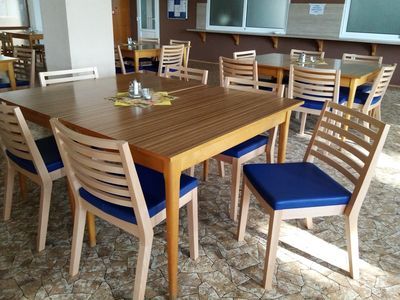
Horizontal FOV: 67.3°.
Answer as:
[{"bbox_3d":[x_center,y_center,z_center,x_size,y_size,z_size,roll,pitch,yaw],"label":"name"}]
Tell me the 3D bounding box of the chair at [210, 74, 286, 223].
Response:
[{"bbox_3d":[0.246,-0.036,2.137,0.465,0.840,0.505,18,29,35],"label":"chair"}]

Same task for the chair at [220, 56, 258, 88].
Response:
[{"bbox_3d":[0.533,-0.660,3.587,0.465,0.840,0.530,20,29,37],"label":"chair"}]

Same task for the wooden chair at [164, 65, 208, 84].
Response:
[{"bbox_3d":[-0.243,-0.283,2.705,0.465,0.840,0.505,16,28,33],"label":"wooden chair"}]

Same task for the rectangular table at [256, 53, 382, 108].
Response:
[{"bbox_3d":[1.276,-0.689,3.762,1.550,0.770,1.170,20,30,38],"label":"rectangular table"}]

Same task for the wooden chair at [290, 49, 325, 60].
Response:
[{"bbox_3d":[1.451,-0.984,4.382,0.465,0.840,0.505,16,28,32],"label":"wooden chair"}]

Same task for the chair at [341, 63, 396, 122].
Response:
[{"bbox_3d":[1.720,-0.493,3.238,0.505,0.840,0.465,21,30,39],"label":"chair"}]

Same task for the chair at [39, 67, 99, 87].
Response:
[{"bbox_3d":[-0.971,-0.224,2.552,0.465,0.840,0.505,-18,29,-36],"label":"chair"}]

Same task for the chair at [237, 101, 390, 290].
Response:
[{"bbox_3d":[0.542,0.212,1.566,0.530,0.840,0.465,-3,23,-10],"label":"chair"}]

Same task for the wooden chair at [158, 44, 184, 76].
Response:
[{"bbox_3d":[-0.574,-1.397,5.275,0.465,0.840,0.530,-21,31,-41],"label":"wooden chair"}]

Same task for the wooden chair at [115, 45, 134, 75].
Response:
[{"bbox_3d":[-1.385,-1.382,5.221,0.465,0.840,0.530,19,29,36],"label":"wooden chair"}]

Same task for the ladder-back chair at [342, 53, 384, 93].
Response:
[{"bbox_3d":[1.880,-0.744,3.812,0.530,0.840,0.465,-19,30,-39],"label":"ladder-back chair"}]

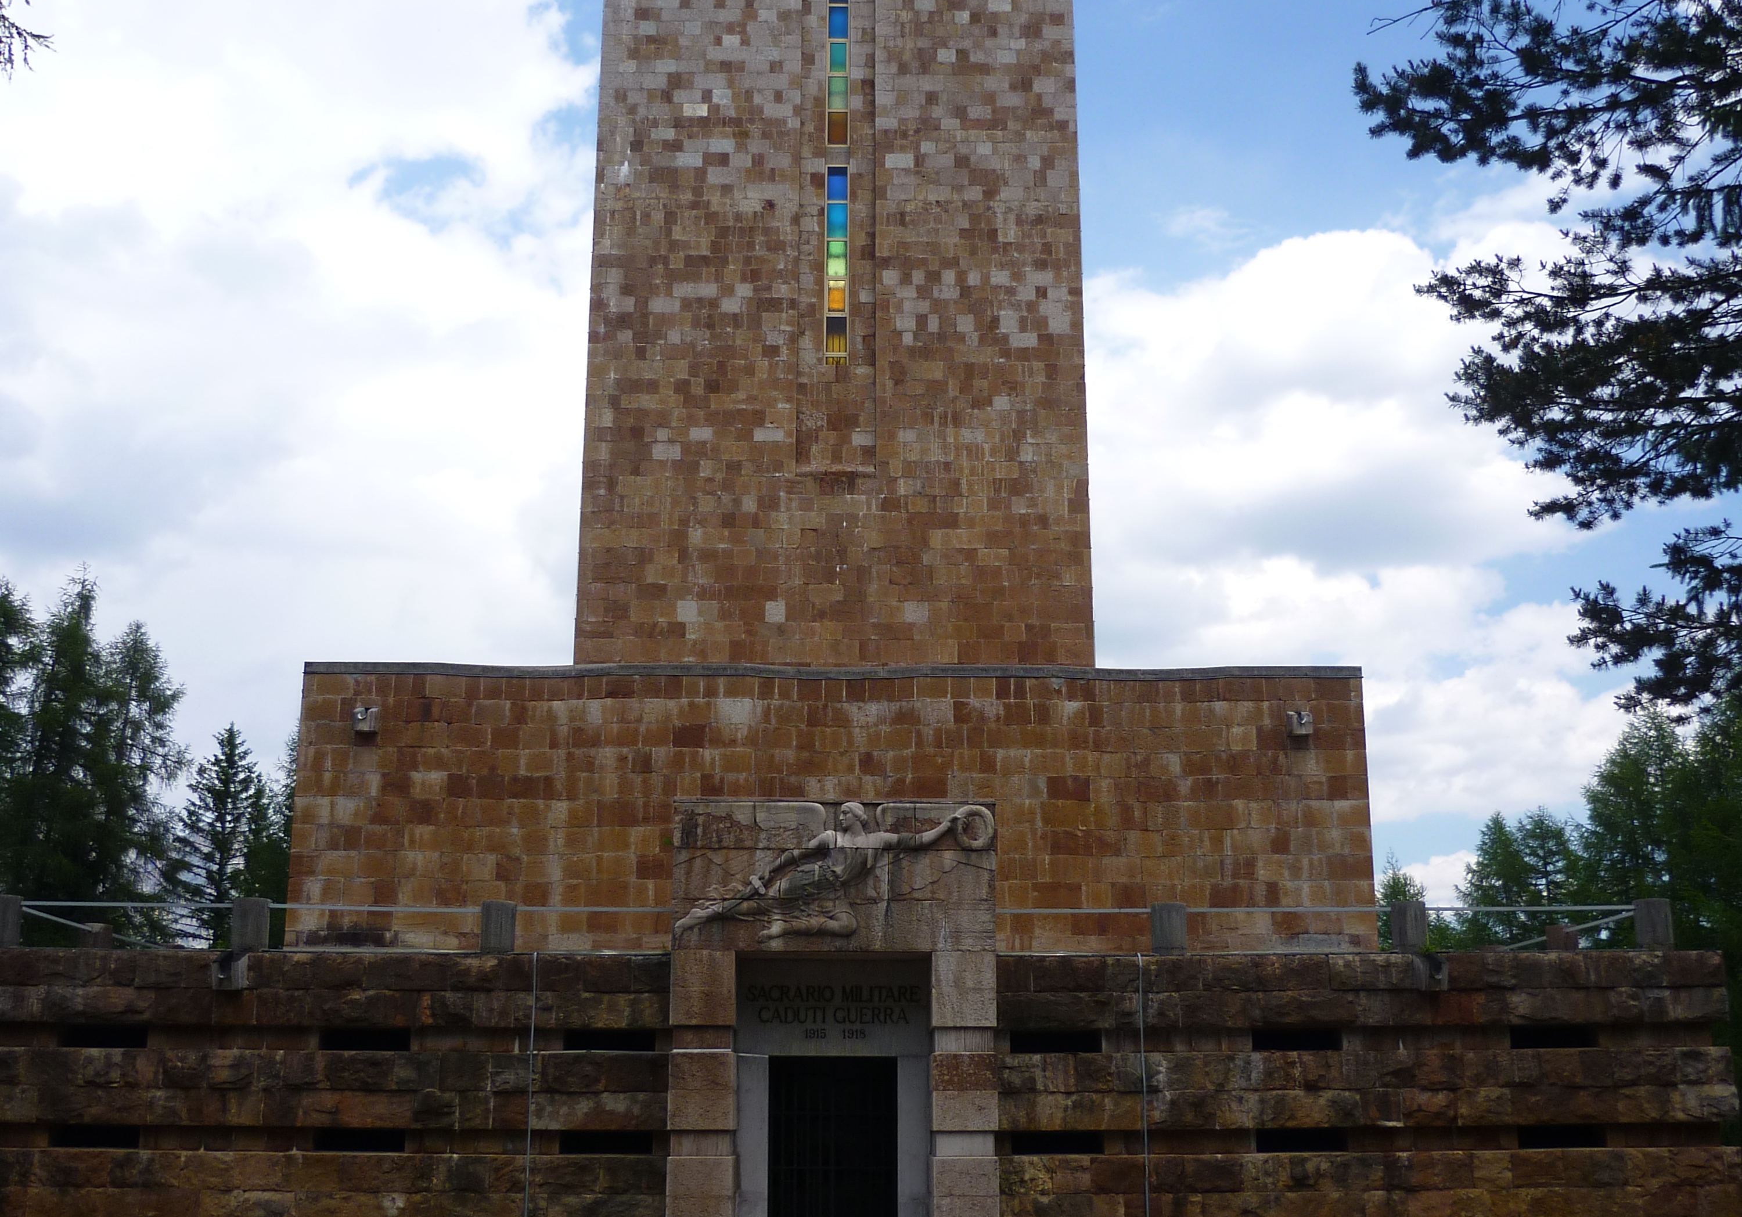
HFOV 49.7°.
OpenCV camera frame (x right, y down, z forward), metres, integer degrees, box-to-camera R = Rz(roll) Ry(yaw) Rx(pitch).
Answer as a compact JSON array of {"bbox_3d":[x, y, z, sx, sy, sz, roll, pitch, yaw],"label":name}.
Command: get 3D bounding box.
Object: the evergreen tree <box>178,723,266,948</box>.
[{"bbox_3d":[-22.938,12.752,63.933,4.500,18.040,4.500,0,-16,-1],"label":"evergreen tree"}]

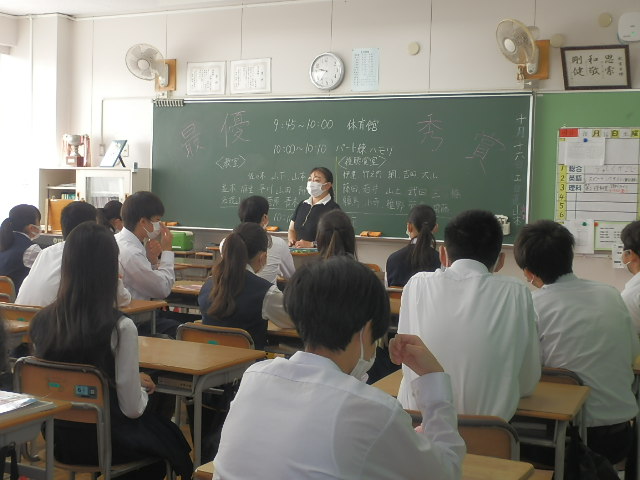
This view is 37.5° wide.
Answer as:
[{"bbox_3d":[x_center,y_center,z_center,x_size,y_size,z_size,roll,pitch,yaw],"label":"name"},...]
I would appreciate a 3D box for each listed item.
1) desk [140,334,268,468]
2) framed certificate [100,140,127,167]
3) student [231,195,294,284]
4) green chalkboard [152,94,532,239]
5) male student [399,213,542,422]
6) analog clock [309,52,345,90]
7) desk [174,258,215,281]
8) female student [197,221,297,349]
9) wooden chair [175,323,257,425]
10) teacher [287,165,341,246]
[{"bbox_3d":[-0.605,0.773,3.535,0.650,0.710,0.430,3,5,25],"label":"desk"},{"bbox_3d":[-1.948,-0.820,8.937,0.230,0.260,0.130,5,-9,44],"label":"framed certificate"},{"bbox_3d":[-0.383,0.329,5.916,0.470,1.250,0.680,3,5,25],"label":"student"},{"bbox_3d":[0.021,-0.640,8.174,3.600,1.200,0.070,3,5,25],"label":"green chalkboard"},{"bbox_3d":[0.466,0.559,2.790,0.460,1.290,0.680,3,5,19],"label":"male student"},{"bbox_3d":[0.064,-1.450,8.097,0.325,0.325,0.050,3,5,25],"label":"analog clock"},{"bbox_3d":[-0.981,0.515,6.893,0.650,0.710,0.430,3,5,25],"label":"desk"},{"bbox_3d":[-0.264,0.501,4.115,0.460,1.180,0.680,3,5,25],"label":"female student"},{"bbox_3d":[-0.314,0.721,3.964,0.380,0.760,0.460,3,5,25],"label":"wooden chair"},{"bbox_3d":[-0.026,0.155,7.134,0.450,1.430,0.360,3,5,25],"label":"teacher"}]

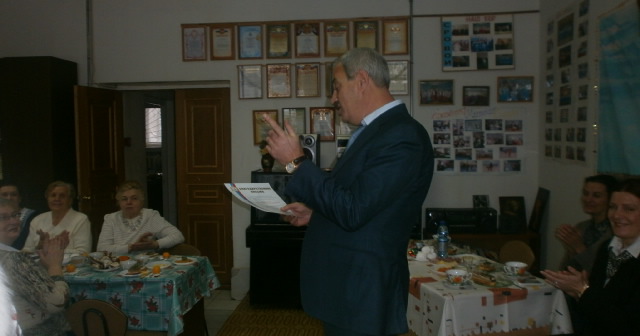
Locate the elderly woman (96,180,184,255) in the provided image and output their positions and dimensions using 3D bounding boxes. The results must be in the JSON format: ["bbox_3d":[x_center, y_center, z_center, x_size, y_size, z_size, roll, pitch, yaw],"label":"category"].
[{"bbox_3d":[-1.115,0.667,3.100,0.540,1.173,0.660,0,0,-9],"label":"elderly woman"}]

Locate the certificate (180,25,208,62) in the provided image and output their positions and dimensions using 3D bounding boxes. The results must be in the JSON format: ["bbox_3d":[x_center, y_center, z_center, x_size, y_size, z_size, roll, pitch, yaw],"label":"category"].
[{"bbox_3d":[-1.171,-1.162,4.676,0.232,0.324,0.020,-1,3,5],"label":"certificate"}]

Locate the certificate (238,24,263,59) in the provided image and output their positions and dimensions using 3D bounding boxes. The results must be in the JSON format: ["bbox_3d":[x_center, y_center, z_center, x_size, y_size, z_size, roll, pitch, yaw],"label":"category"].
[{"bbox_3d":[-0.642,-1.167,4.633,0.221,0.312,0.020,0,0,5],"label":"certificate"}]

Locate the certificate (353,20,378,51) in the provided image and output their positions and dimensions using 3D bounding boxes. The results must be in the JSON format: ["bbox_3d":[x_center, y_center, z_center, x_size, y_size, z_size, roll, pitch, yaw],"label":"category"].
[{"bbox_3d":[0.422,-1.182,4.532,0.221,0.312,0.020,0,0,5],"label":"certificate"}]

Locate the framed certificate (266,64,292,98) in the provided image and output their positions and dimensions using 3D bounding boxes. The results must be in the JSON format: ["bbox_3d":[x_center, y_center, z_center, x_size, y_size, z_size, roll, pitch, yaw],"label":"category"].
[{"bbox_3d":[-0.376,-0.801,4.620,0.227,0.315,0.020,-1,3,5],"label":"framed certificate"}]

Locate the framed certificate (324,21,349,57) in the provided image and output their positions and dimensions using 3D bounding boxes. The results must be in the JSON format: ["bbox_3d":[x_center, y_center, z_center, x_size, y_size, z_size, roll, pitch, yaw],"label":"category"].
[{"bbox_3d":[0.158,-1.168,4.555,0.228,0.314,0.020,-1,3,5],"label":"framed certificate"}]

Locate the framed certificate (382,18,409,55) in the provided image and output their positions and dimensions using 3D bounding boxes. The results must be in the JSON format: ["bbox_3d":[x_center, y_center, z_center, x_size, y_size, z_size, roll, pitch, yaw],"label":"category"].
[{"bbox_3d":[0.685,-1.178,4.506,0.228,0.316,0.020,-1,3,5],"label":"framed certificate"}]

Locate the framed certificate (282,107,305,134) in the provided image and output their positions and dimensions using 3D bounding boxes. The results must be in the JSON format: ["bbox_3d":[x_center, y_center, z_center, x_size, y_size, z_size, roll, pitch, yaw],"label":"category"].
[{"bbox_3d":[-0.238,-0.392,4.601,0.221,0.312,0.020,0,0,5],"label":"framed certificate"}]

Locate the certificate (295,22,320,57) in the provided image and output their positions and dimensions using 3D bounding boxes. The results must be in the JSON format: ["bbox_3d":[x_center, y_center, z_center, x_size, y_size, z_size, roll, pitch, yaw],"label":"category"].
[{"bbox_3d":[-0.110,-1.174,4.582,0.221,0.312,0.020,0,0,5],"label":"certificate"}]

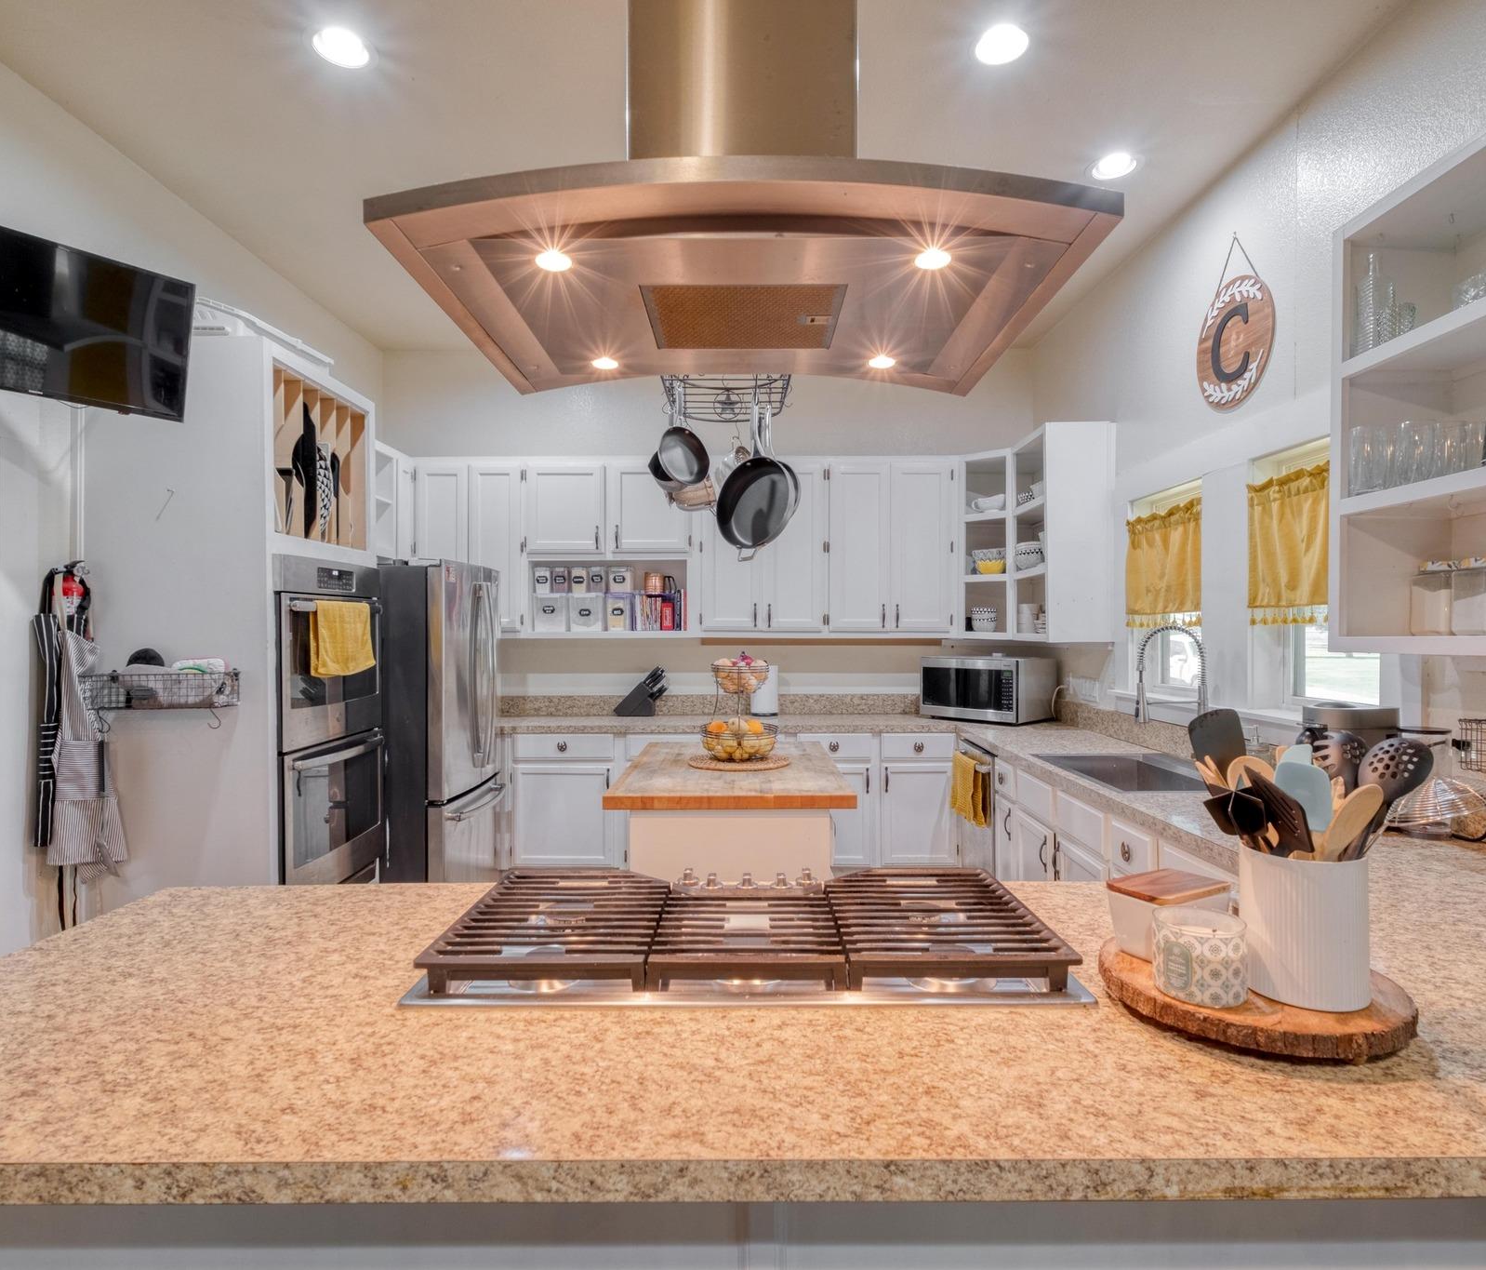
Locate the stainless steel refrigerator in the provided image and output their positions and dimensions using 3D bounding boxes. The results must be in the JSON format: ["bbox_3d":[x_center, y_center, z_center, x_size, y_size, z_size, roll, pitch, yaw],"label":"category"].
[{"bbox_3d":[-1.710,0.520,3.965,0.890,1.760,0.840,0,0,0],"label":"stainless steel refrigerator"}]

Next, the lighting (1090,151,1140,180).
[{"bbox_3d":[1.341,-1.690,2.860,0.180,0.030,0.180,0,0,0],"label":"lighting"}]

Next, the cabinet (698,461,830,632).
[{"bbox_3d":[0.113,-0.500,4.610,0.755,0.985,0.340,0,0,0],"label":"cabinet"}]

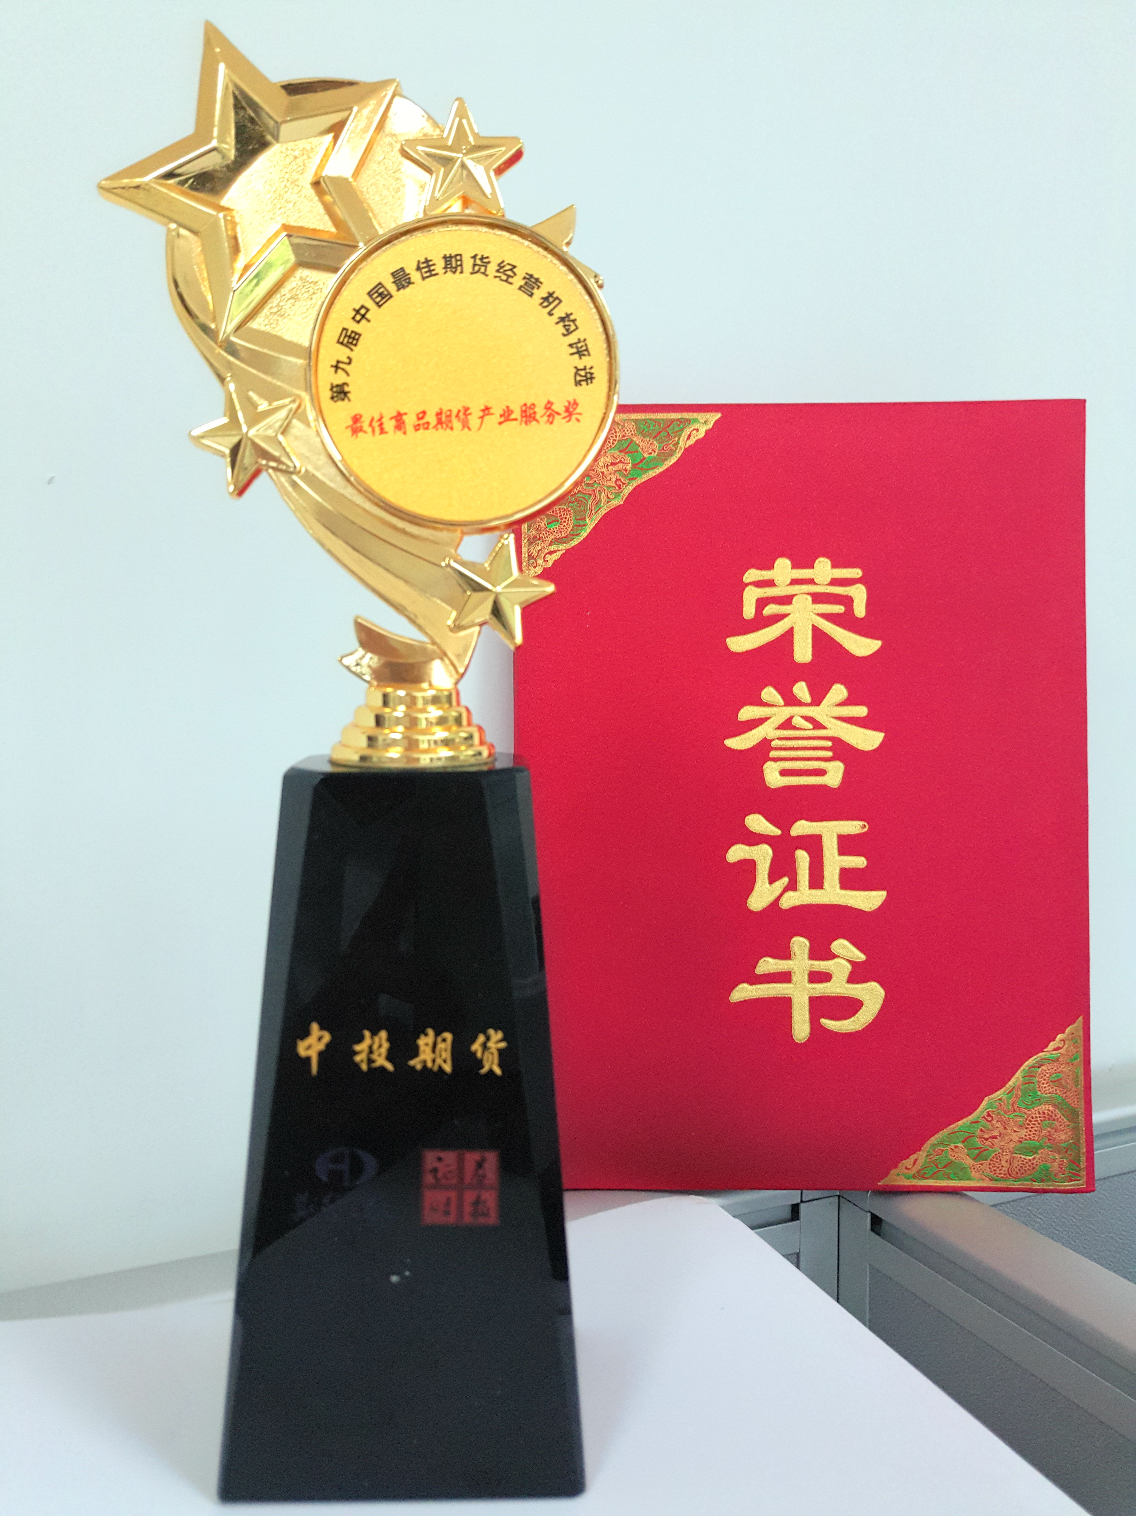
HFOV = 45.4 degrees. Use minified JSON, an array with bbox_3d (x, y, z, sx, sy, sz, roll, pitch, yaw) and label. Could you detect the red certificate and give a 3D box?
[{"bbox_3d":[0.086,0.014,0.506,0.211,0.290,0.012,0,-1,1],"label":"red certificate"}]

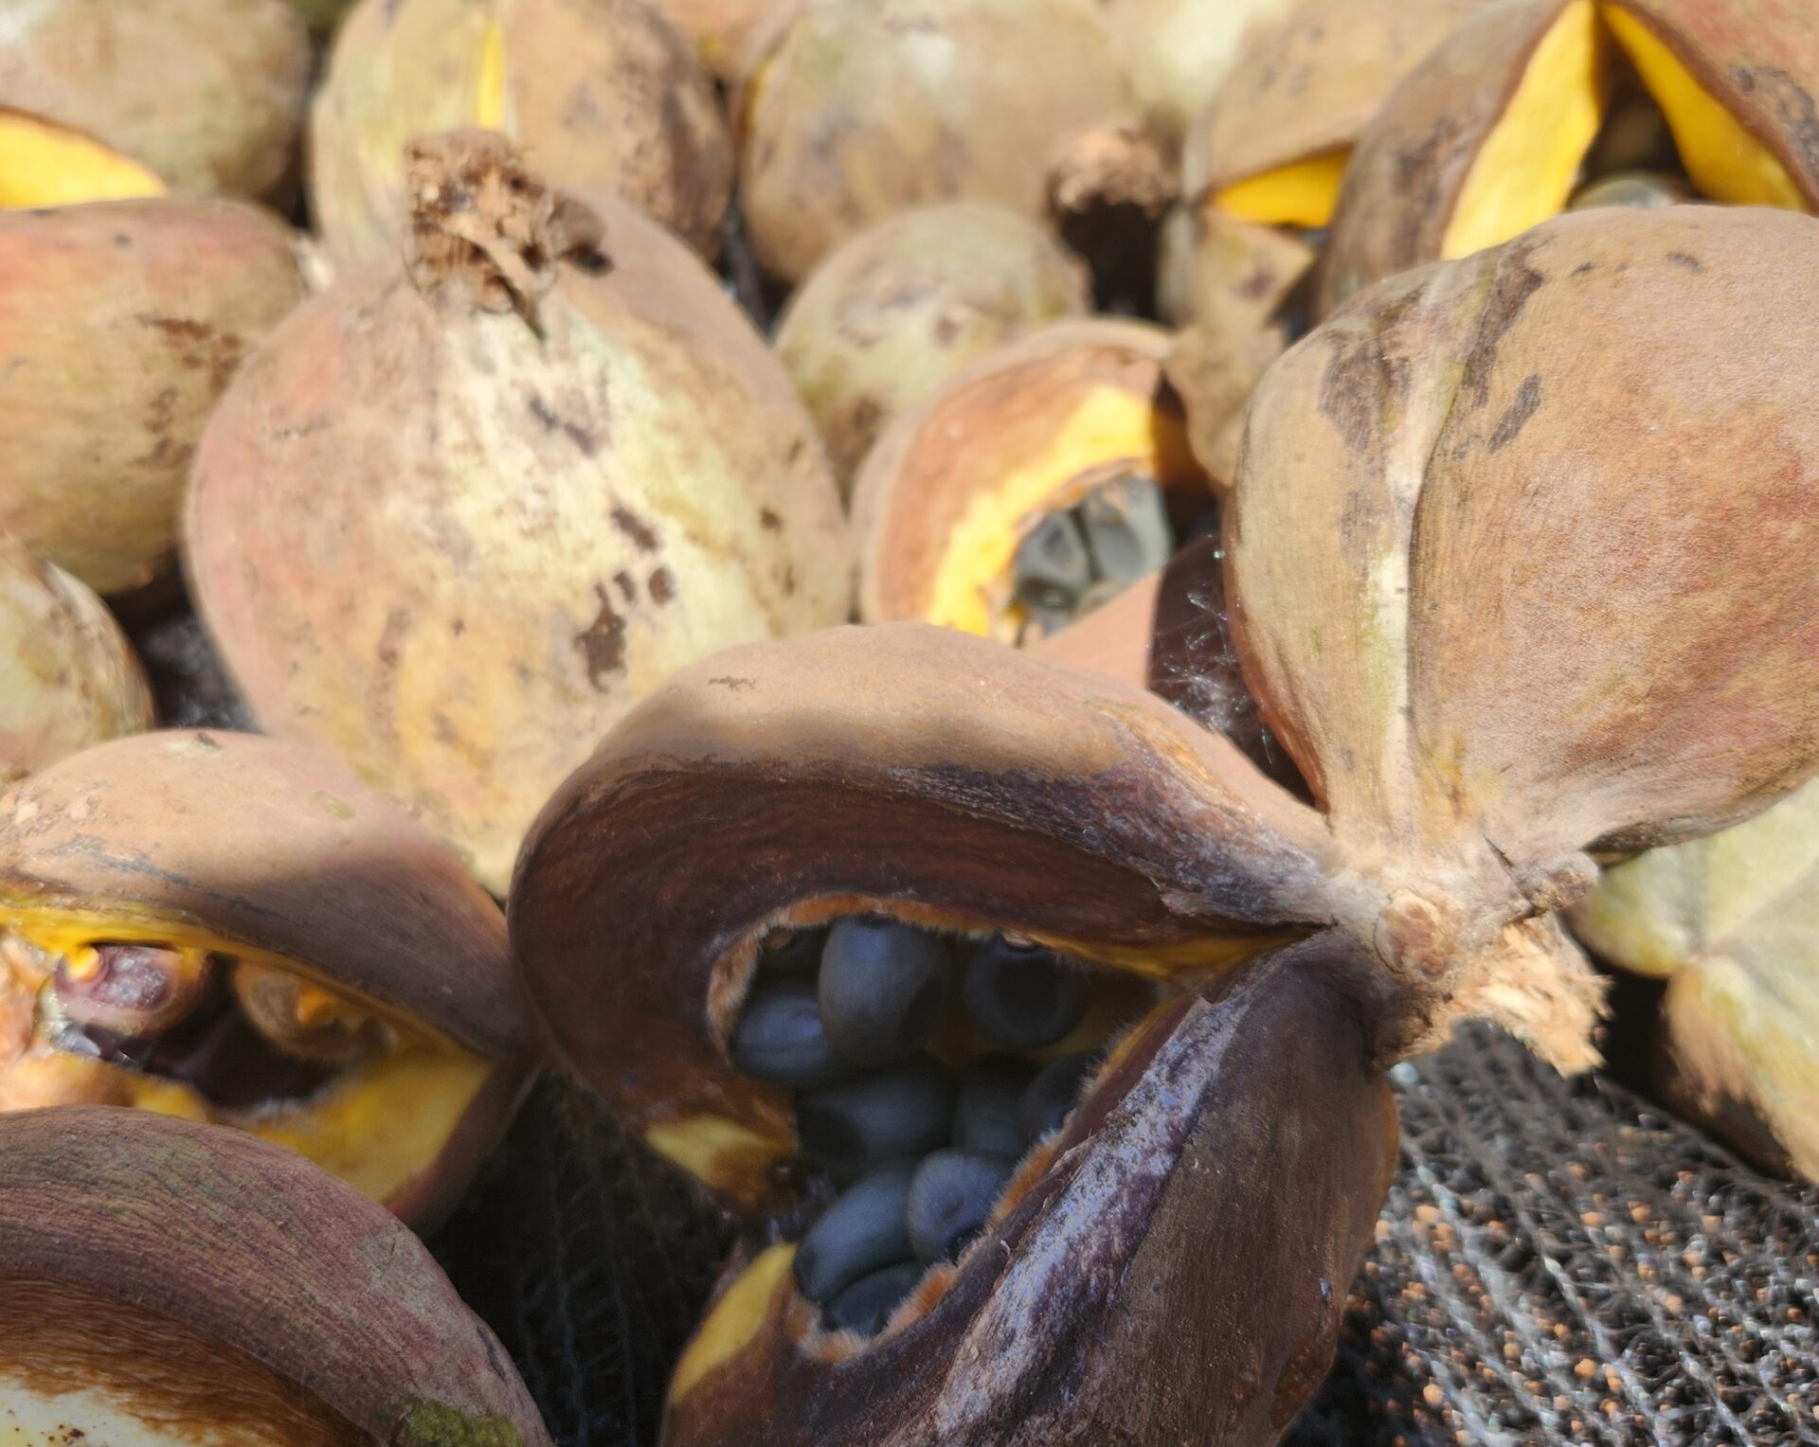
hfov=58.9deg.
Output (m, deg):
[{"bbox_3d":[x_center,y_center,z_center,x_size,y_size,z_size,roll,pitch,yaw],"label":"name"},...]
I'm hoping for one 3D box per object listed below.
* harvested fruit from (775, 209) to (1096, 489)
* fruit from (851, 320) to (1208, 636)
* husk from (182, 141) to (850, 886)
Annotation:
[{"bbox_3d":[0.004,-0.067,0.295,0.058,0.055,0.060,0,50,0],"label":"harvested fruit"},{"bbox_3d":[0.022,-0.032,0.252,0.064,0.060,0.066,-24,54,-19],"label":"fruit"},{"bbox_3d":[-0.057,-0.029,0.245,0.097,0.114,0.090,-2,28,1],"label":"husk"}]

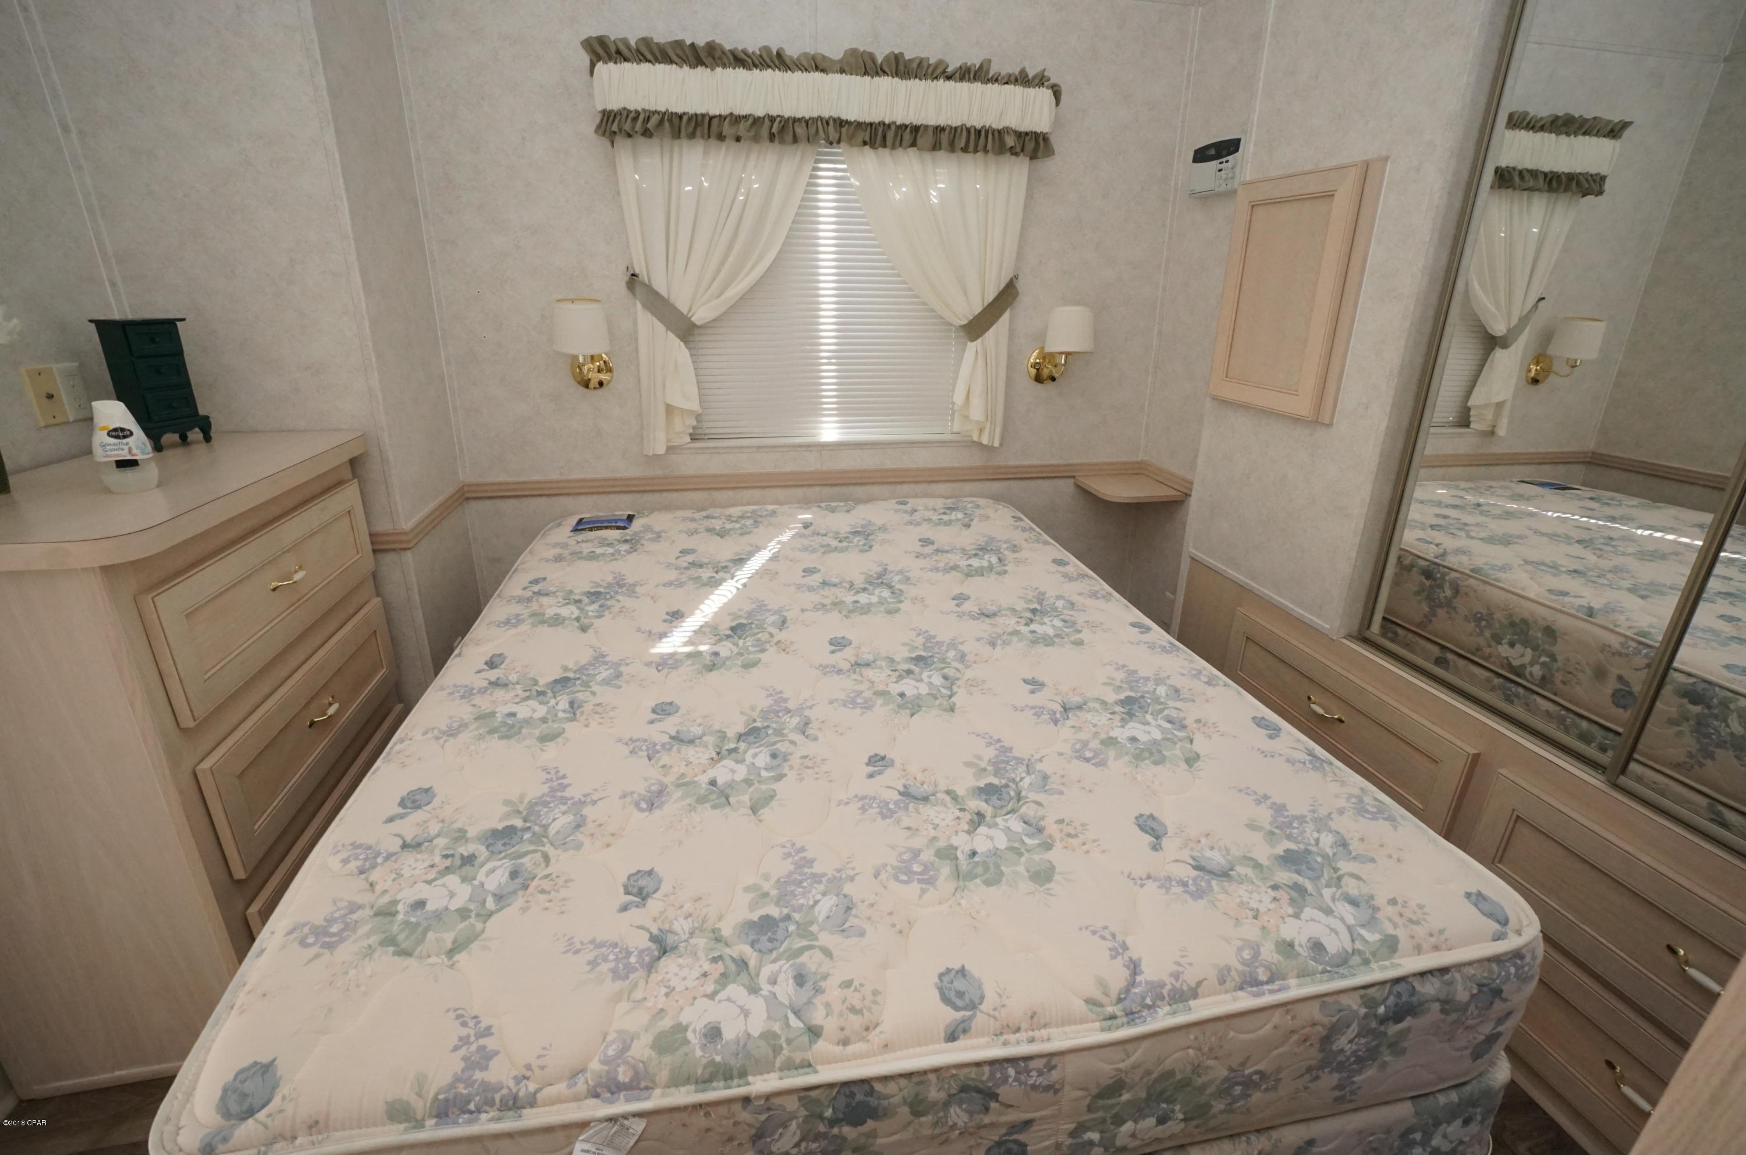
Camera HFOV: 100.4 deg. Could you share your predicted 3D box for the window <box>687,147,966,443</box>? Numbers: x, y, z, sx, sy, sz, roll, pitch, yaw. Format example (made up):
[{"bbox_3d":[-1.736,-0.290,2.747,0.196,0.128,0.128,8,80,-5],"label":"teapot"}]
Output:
[{"bbox_3d":[-0.145,-0.946,2.530,1.076,0.977,0.059,-3,20,-10],"label":"window"}]

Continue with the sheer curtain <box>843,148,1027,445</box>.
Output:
[{"bbox_3d":[0.202,-0.957,2.550,0.661,0.997,0.099,-3,20,-10],"label":"sheer curtain"}]

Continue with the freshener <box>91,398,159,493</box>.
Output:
[{"bbox_3d":[-1.311,-0.230,1.267,0.073,0.148,0.080,18,27,41],"label":"freshener"}]

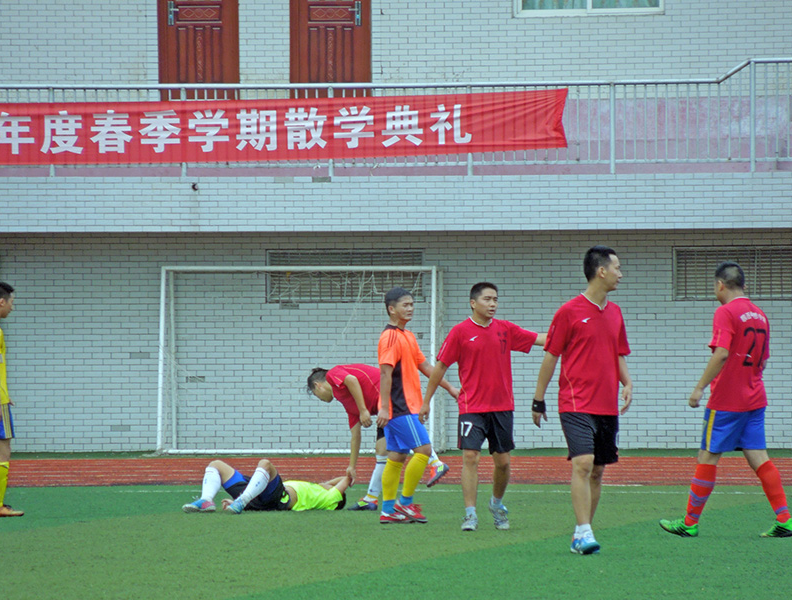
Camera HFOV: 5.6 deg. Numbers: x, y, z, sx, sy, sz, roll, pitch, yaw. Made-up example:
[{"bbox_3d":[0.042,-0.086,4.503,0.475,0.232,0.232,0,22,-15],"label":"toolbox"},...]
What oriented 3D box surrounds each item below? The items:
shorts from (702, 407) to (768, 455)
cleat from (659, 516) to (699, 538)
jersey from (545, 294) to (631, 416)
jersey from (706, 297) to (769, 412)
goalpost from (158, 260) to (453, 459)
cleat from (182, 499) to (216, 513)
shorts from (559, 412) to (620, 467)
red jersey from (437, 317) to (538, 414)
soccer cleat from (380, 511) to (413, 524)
[{"bbox_3d":[2.065,0.768,49.500,0.390,0.370,0.330,0,0,-37],"label":"shorts"},{"bbox_3d":[1.725,1.383,49.400,0.275,0.120,0.100,12,0,18],"label":"cleat"},{"bbox_3d":[1.096,0.318,46.300,0.480,0.700,0.290,0,0,-27],"label":"jersey"},{"bbox_3d":[2.090,0.334,49.500,0.460,0.710,0.290,0,0,-37],"label":"jersey"},{"bbox_3d":[-1.057,0.646,88.600,3.050,2.050,1.200,0,0,6],"label":"goalpost"},{"bbox_3d":[-1.465,1.532,60.300,0.275,0.105,0.100,0,0,-20],"label":"cleat"},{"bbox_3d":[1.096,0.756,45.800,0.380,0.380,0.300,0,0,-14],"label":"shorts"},{"bbox_3d":[0.619,0.443,54.700,0.680,0.665,0.300,0,0,-7],"label":"red jersey"},{"bbox_3d":[0.011,1.522,56.600,0.275,0.100,0.100,0,0,23],"label":"soccer cleat"}]

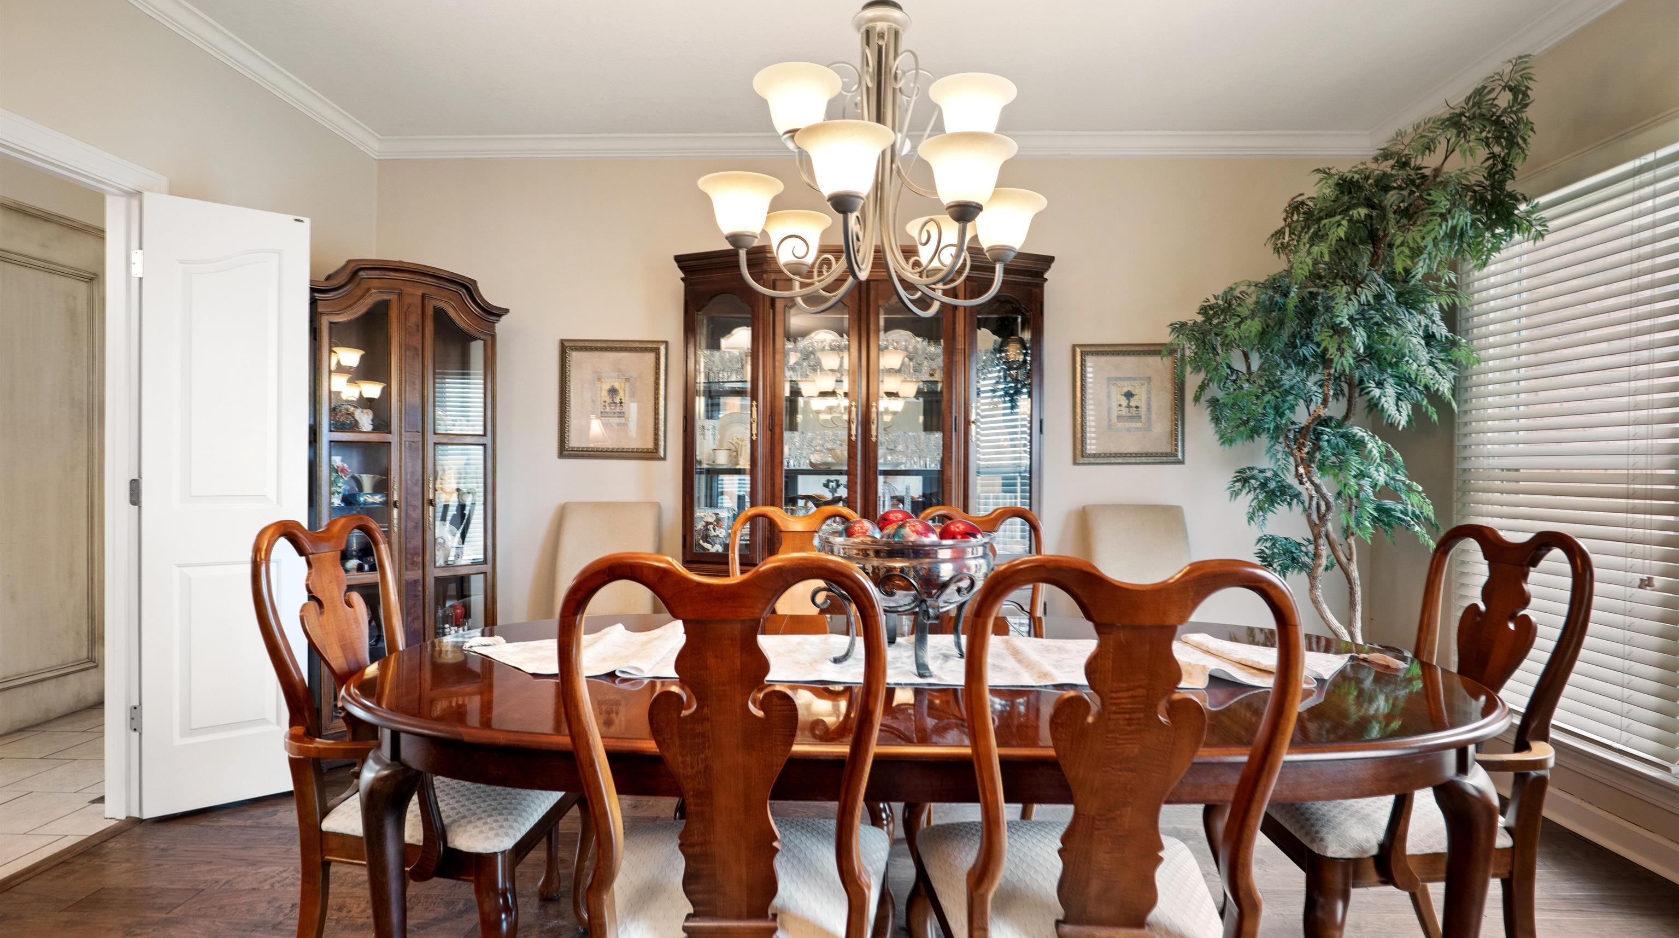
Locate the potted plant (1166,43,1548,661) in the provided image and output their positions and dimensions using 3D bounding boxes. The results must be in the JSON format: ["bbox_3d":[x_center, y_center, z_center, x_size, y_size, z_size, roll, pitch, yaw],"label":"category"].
[{"bbox_3d":[1.800,-0.100,2.720,1.160,2.500,1.000,0,0,0],"label":"potted plant"}]

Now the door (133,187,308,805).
[{"bbox_3d":[-2.083,0.121,2.555,0.445,2.030,0.040,0,0,-33],"label":"door"}]

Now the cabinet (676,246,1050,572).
[{"bbox_3d":[0.113,0.103,3.370,1.680,2.093,0.440,0,0,0],"label":"cabinet"}]

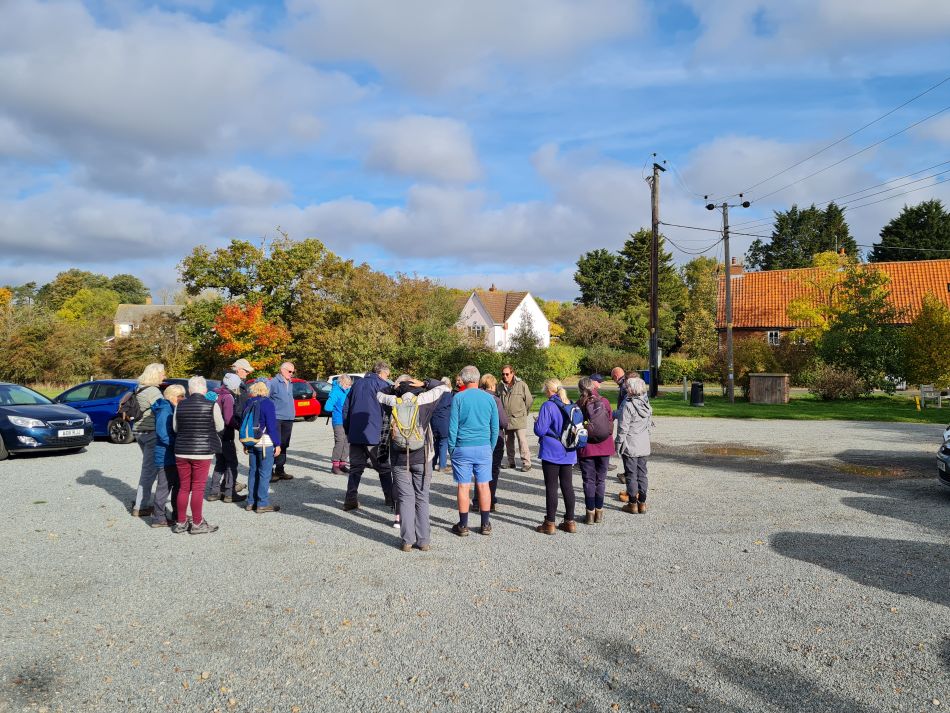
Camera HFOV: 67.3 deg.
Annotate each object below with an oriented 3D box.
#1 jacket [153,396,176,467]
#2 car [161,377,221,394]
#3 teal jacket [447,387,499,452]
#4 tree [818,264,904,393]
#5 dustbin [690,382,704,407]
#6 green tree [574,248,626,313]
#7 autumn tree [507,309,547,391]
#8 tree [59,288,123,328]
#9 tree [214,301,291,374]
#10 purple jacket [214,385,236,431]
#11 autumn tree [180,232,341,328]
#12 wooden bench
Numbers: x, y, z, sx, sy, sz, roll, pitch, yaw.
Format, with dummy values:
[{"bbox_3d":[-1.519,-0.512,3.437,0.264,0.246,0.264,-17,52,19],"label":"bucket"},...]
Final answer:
[{"bbox_3d":[-3.403,0.847,7.950,0.380,0.770,0.480,0,-1,-28],"label":"jacket"},{"bbox_3d":[-8.430,1.341,20.500,4.100,1.460,1.760,-1,-1,35],"label":"car"},{"bbox_3d":[-0.016,0.658,7.450,0.520,0.690,0.300,0,-1,-5],"label":"teal jacket"},{"bbox_3d":[21.933,-1.419,40.500,5.000,7.600,4.800,0,-1,0],"label":"tree"},{"bbox_3d":[9.602,1.618,30.800,0.540,1.070,0.540,1,-1,-37],"label":"dustbin"},{"bbox_3d":[12.230,-3.761,69.000,5.800,13.360,5.700,0,-1,0],"label":"green tree"},{"bbox_3d":[3.319,-0.270,46.000,2.700,5.390,2.600,0,-1,0],"label":"autumn tree"},{"bbox_3d":[-36.634,-1.884,68.000,6.500,9.570,6.300,0,-1,0],"label":"tree"},{"bbox_3d":[-11.223,-0.290,36.000,3.800,5.100,3.500,0,-1,0],"label":"tree"},{"bbox_3d":[-3.273,0.685,9.400,0.340,0.640,0.460,1,-1,-41],"label":"purple jacket"},{"bbox_3d":[-15.483,-3.424,52.000,12.200,11.200,10.000,0,-1,0],"label":"autumn tree"},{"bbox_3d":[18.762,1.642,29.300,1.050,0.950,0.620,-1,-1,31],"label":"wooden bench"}]

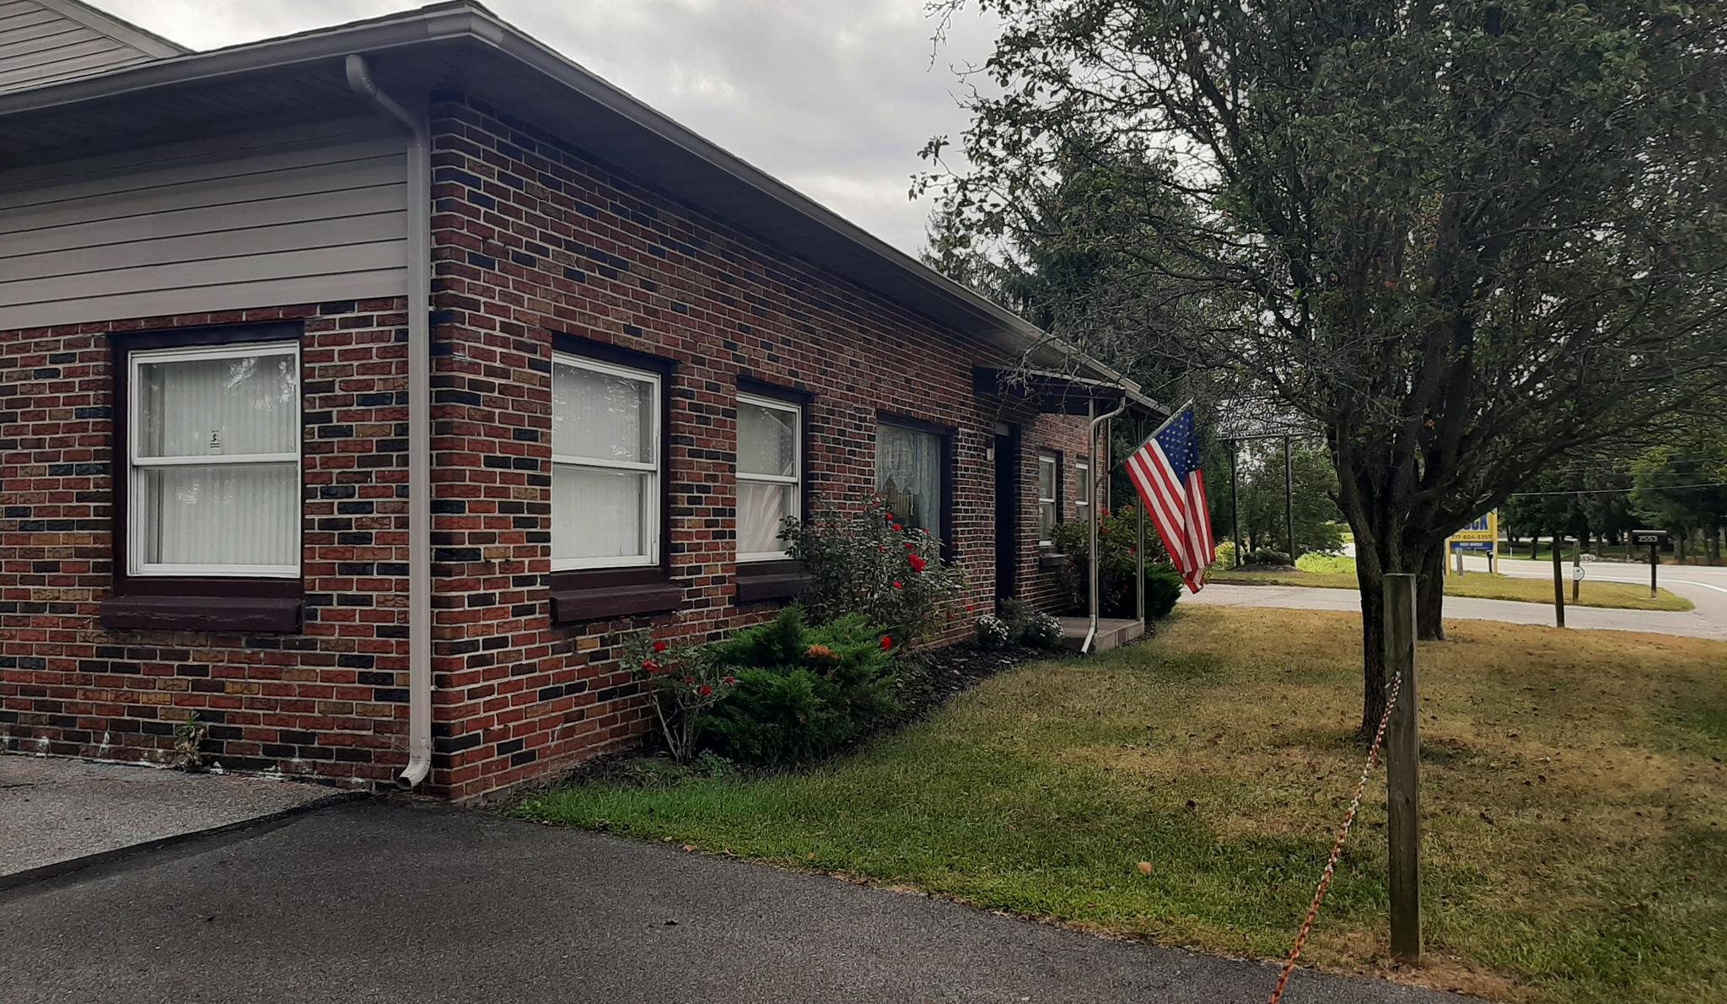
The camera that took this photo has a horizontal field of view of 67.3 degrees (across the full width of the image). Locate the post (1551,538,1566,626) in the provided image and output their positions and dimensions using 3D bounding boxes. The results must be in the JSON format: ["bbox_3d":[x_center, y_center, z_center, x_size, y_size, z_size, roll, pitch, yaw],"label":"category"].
[{"bbox_3d":[8.365,0.954,15.600,0.093,1.120,0.093,-3,-1,26],"label":"post"}]

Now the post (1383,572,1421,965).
[{"bbox_3d":[1.872,0.922,4.510,0.090,1.330,0.090,-1,-1,30],"label":"post"}]

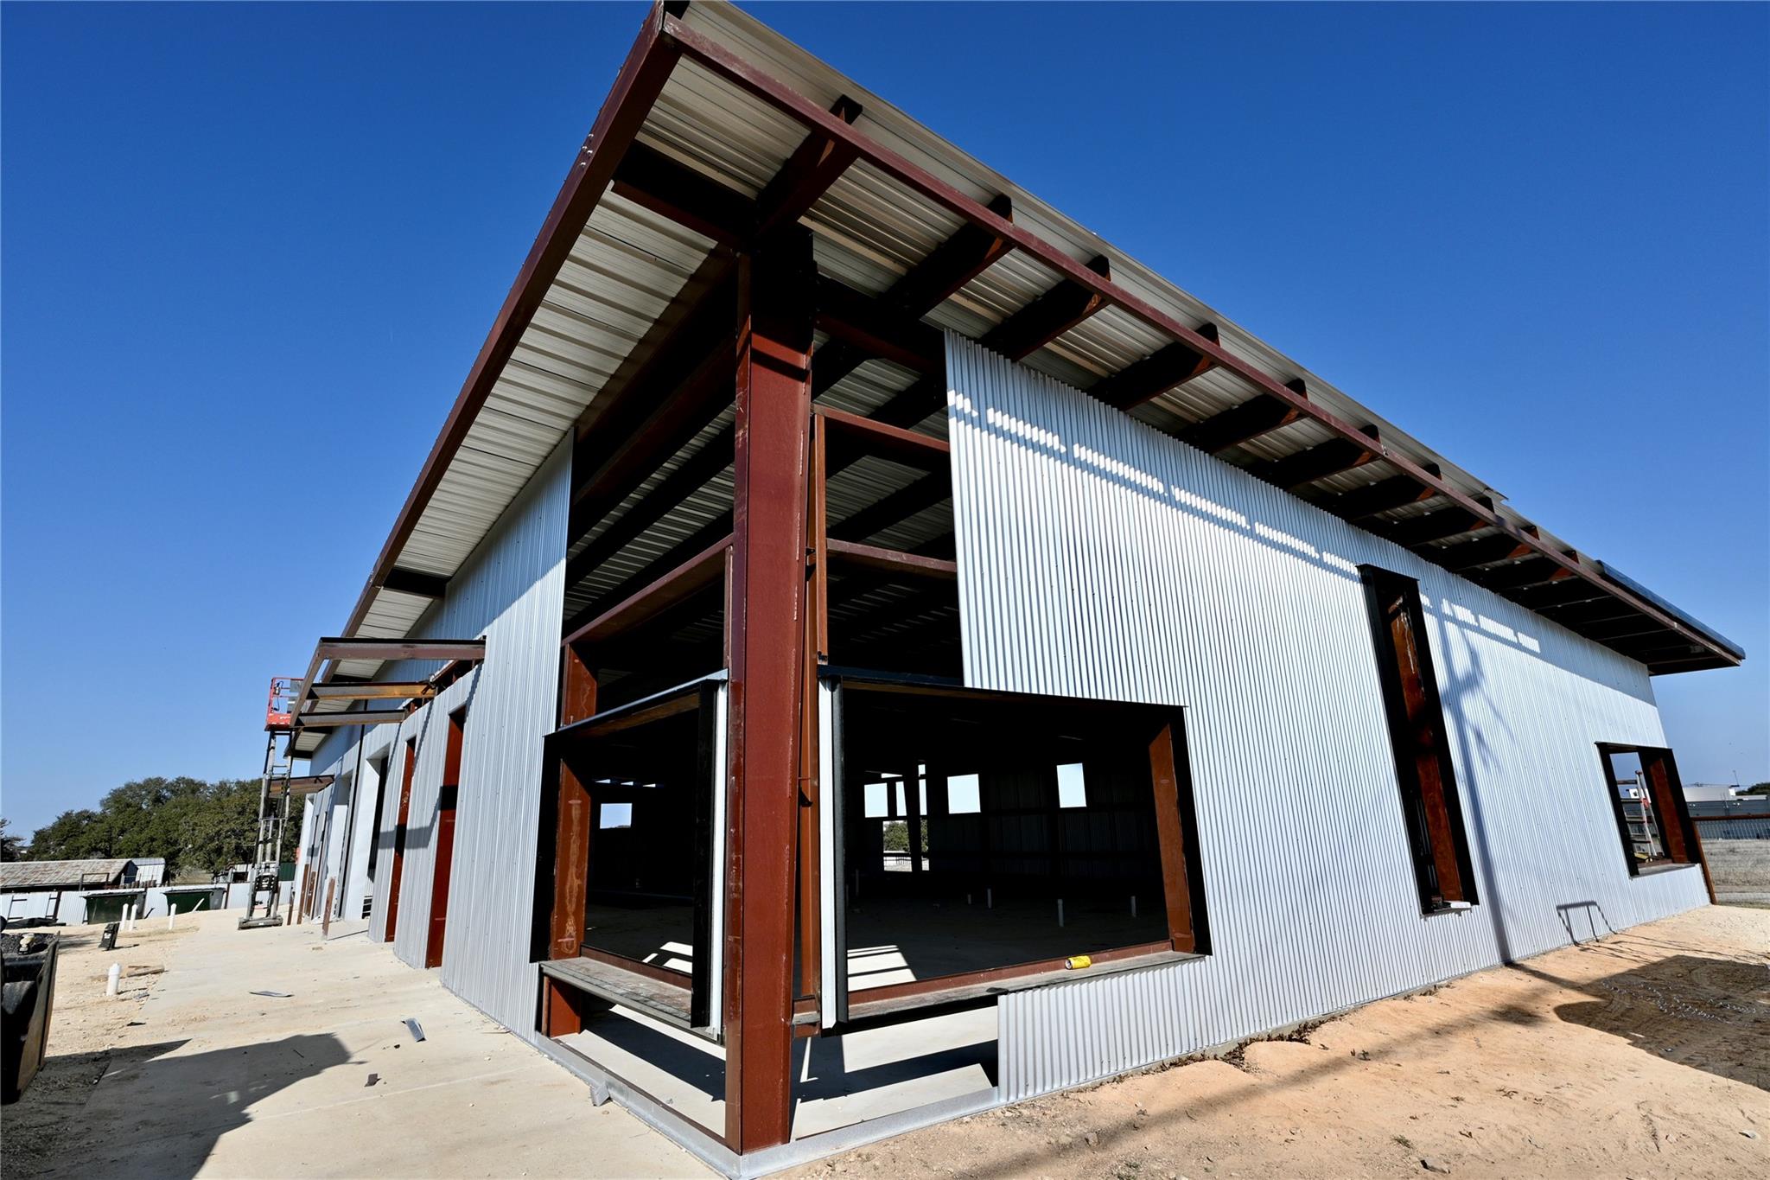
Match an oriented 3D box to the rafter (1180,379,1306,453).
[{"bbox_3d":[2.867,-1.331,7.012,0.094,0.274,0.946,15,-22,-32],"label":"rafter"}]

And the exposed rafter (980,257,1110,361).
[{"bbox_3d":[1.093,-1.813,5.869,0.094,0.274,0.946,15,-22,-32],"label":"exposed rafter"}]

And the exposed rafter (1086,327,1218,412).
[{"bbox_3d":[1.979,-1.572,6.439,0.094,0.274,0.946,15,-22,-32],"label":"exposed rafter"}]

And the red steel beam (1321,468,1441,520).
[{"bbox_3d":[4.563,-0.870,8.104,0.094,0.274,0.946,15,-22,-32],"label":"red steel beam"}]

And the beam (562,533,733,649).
[{"bbox_3d":[-1.641,0.108,6.032,0.200,0.070,3.240,8,-18,-34],"label":"beam"}]

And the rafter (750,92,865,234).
[{"bbox_3d":[-0.427,-2.243,4.839,0.135,0.274,0.898,15,-22,-32],"label":"rafter"}]

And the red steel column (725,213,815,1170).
[{"bbox_3d":[-0.576,0.239,4.609,0.392,4.644,0.178,8,-18,-34],"label":"red steel column"}]

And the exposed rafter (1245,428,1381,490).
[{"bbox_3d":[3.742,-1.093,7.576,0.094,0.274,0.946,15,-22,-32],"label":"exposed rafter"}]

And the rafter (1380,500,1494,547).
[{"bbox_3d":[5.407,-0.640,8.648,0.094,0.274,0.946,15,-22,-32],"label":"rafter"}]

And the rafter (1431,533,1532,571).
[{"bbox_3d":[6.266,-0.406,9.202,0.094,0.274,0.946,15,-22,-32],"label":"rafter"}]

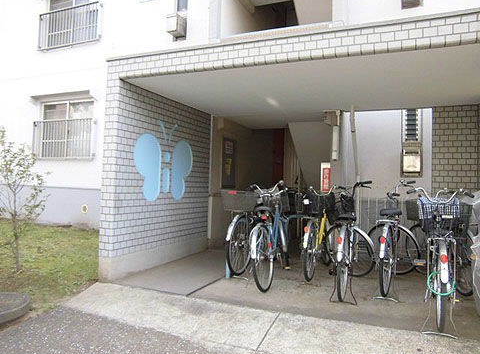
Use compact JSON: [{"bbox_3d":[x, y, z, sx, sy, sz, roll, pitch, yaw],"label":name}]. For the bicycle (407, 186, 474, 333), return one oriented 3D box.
[{"bbox_3d":[1.730,0.643,3.155,0.600,1.080,1.770,1,-1,26],"label":"bicycle"}]

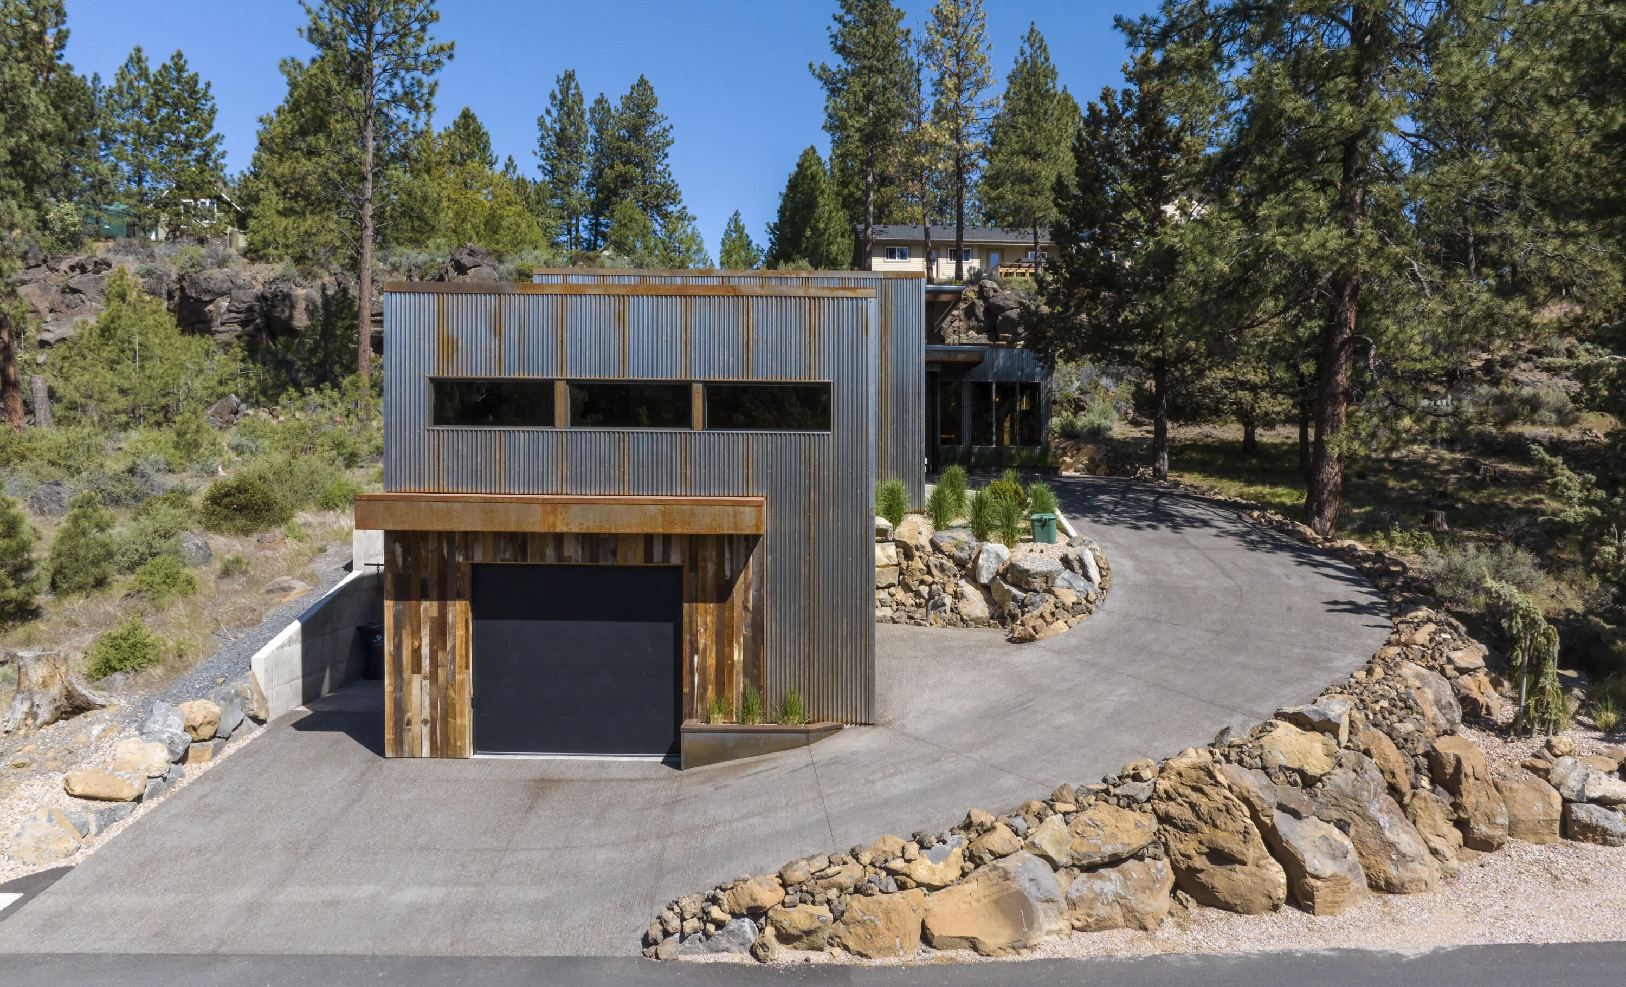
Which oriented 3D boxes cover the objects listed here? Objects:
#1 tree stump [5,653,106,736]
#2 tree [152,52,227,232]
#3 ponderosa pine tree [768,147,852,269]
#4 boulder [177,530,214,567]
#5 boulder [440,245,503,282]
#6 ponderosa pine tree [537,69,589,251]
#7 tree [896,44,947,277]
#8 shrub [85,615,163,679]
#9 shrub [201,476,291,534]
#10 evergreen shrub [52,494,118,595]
[{"bbox_3d":[-9.887,2.603,14.700,1.182,0.948,1.005,0,0,0],"label":"tree stump"},{"bbox_3d":[-34.949,-19.470,63.000,4.191,10.730,4.100,0,1,0],"label":"tree"},{"bbox_3d":[-0.271,-14.990,60.000,4.533,7.038,4.400,0,1,0],"label":"ponderosa pine tree"},{"bbox_3d":[-12.520,1.131,22.800,0.797,0.746,0.700,0,1,0],"label":"boulder"},{"bbox_3d":[-14.559,-9.691,48.000,2.652,1.787,2.200,0,1,0],"label":"boulder"},{"bbox_3d":[-18.214,-24.047,82.000,3.791,13.596,3.800,0,1,0],"label":"ponderosa pine tree"},{"bbox_3d":[6.170,-18.804,64.000,2.742,13.566,2.742,0,0,0],"label":"tree"},{"bbox_3d":[-10.215,2.270,16.700,1.016,0.904,0.965,0,0,0],"label":"shrub"},{"bbox_3d":[-11.881,0.213,23.600,1.724,1.162,1.638,0,0,0],"label":"shrub"},{"bbox_3d":[-12.556,0.842,19.400,1.009,1.672,0.978,0,0,0],"label":"evergreen shrub"}]

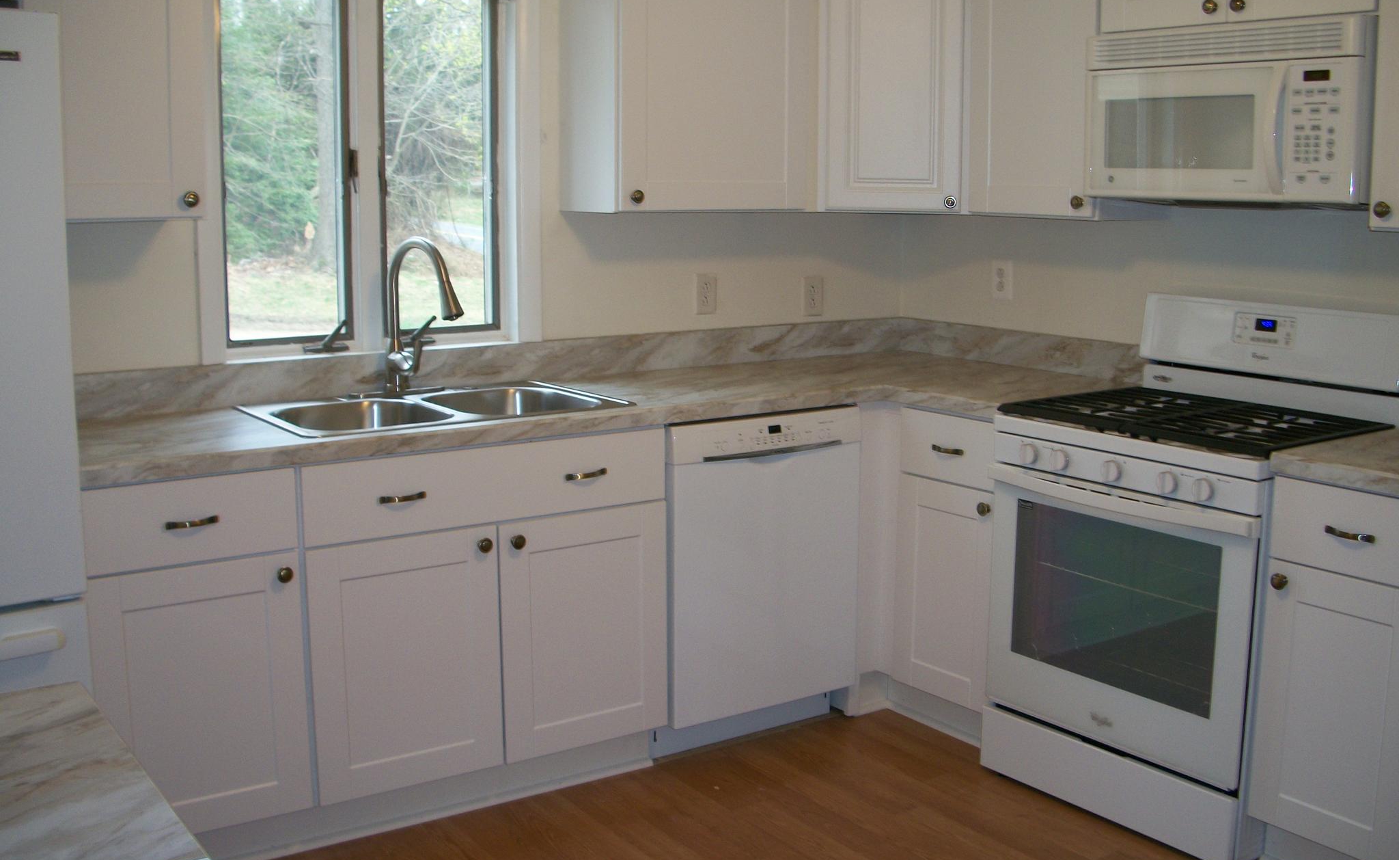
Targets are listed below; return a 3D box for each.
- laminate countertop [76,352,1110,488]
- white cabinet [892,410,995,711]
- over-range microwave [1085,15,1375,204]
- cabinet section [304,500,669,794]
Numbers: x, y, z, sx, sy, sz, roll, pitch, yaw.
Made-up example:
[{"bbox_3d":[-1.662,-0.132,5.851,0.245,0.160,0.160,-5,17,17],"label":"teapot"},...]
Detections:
[{"bbox_3d":[-0.149,-0.043,3.441,2.700,0.050,1.090,-6,11,-34],"label":"laminate countertop"},{"bbox_3d":[0.882,0.307,3.793,0.600,0.755,0.378,-6,11,-34],"label":"white cabinet"},{"bbox_3d":[1.285,-0.712,3.208,0.400,0.391,0.754,-6,11,-34],"label":"over-range microwave"},{"bbox_3d":[-0.627,0.457,3.507,0.912,0.578,0.600,-6,11,-34],"label":"cabinet section"}]

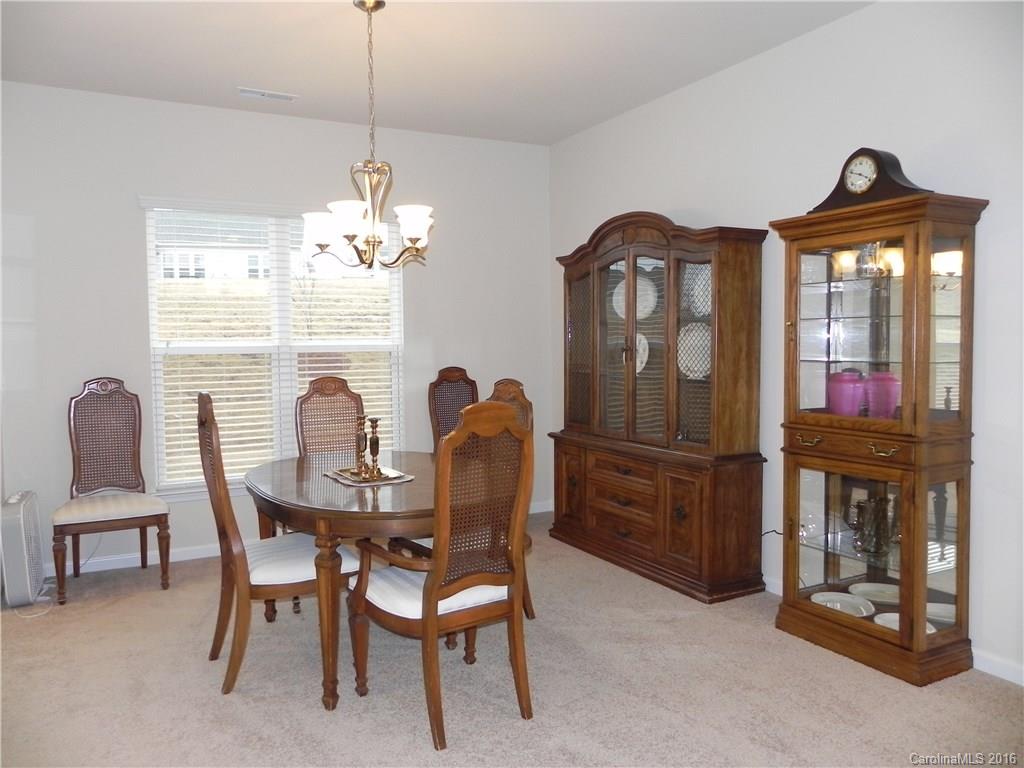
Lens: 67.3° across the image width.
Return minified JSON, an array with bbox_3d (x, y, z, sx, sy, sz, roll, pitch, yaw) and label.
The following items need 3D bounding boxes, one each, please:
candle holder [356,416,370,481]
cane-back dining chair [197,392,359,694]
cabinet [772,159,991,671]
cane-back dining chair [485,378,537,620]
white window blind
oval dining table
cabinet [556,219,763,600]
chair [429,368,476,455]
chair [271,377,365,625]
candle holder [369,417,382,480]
[{"bbox_3d":[-0.661,0.271,3.397,0.061,0.252,0.061,-3,4,-28],"label":"candle holder"},{"bbox_3d":[-0.960,0.589,3.182,0.570,1.141,0.543,-3,4,-27],"label":"cane-back dining chair"},{"bbox_3d":[1.478,0.100,3.196,0.384,2.041,0.716,-3,4,-28],"label":"cabinet"},{"bbox_3d":[-0.223,0.552,3.634,0.570,1.139,0.543,-3,4,-38],"label":"cane-back dining chair"},{"bbox_3d":[-1.462,-0.232,4.968,1.610,1.676,0.060,-3,4,-28],"label":"white window blind"},{"bbox_3d":[-0.604,0.772,3.424,1.067,0.737,1.570,-3,4,-28],"label":"oval dining table"},{"bbox_3d":[0.764,0.047,4.548,0.398,2.014,1.583,-3,4,-28],"label":"cabinet"},{"bbox_3d":[-0.294,0.459,5.281,0.556,1.139,0.570,-3,4,-28],"label":"chair"},{"bbox_3d":[-0.920,0.538,4.062,0.543,1.139,0.570,-2,3,-20],"label":"chair"},{"bbox_3d":[-0.595,0.274,3.329,0.061,0.252,0.061,-3,4,-28],"label":"candle holder"}]

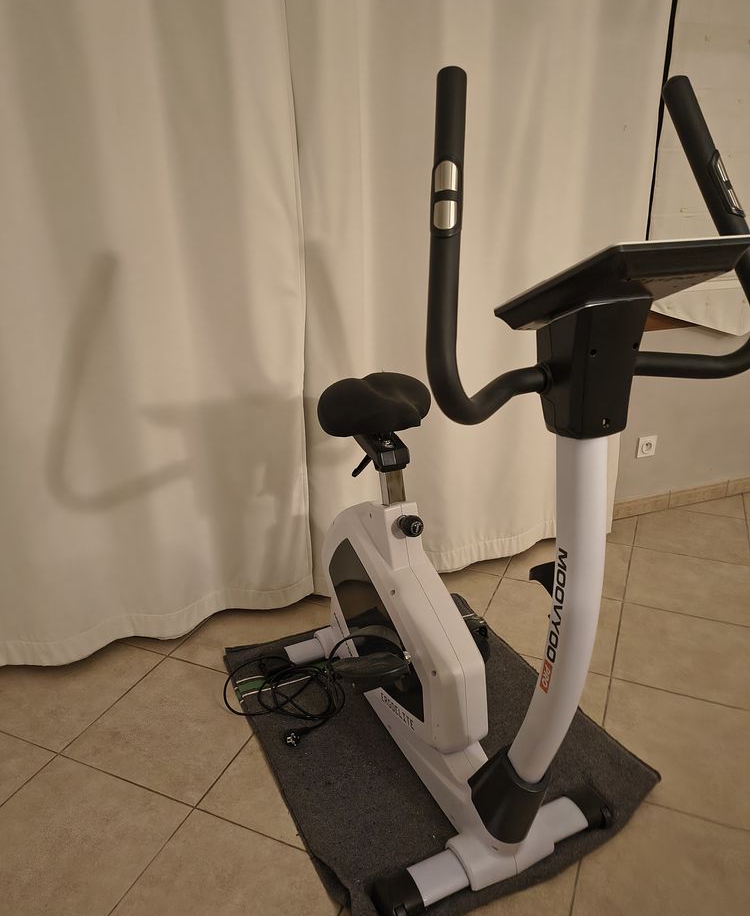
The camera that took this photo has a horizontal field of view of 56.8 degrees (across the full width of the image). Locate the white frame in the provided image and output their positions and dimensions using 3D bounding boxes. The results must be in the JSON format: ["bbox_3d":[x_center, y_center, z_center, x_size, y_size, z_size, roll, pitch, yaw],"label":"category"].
[{"bbox_3d":[0.109,0.269,1.538,0.410,0.965,0.985,-11,24,-24],"label":"white frame"}]

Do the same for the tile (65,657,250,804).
[{"bbox_3d":[-0.514,0.696,1.820,0.410,0.010,0.410,9,24,22],"label":"tile"}]

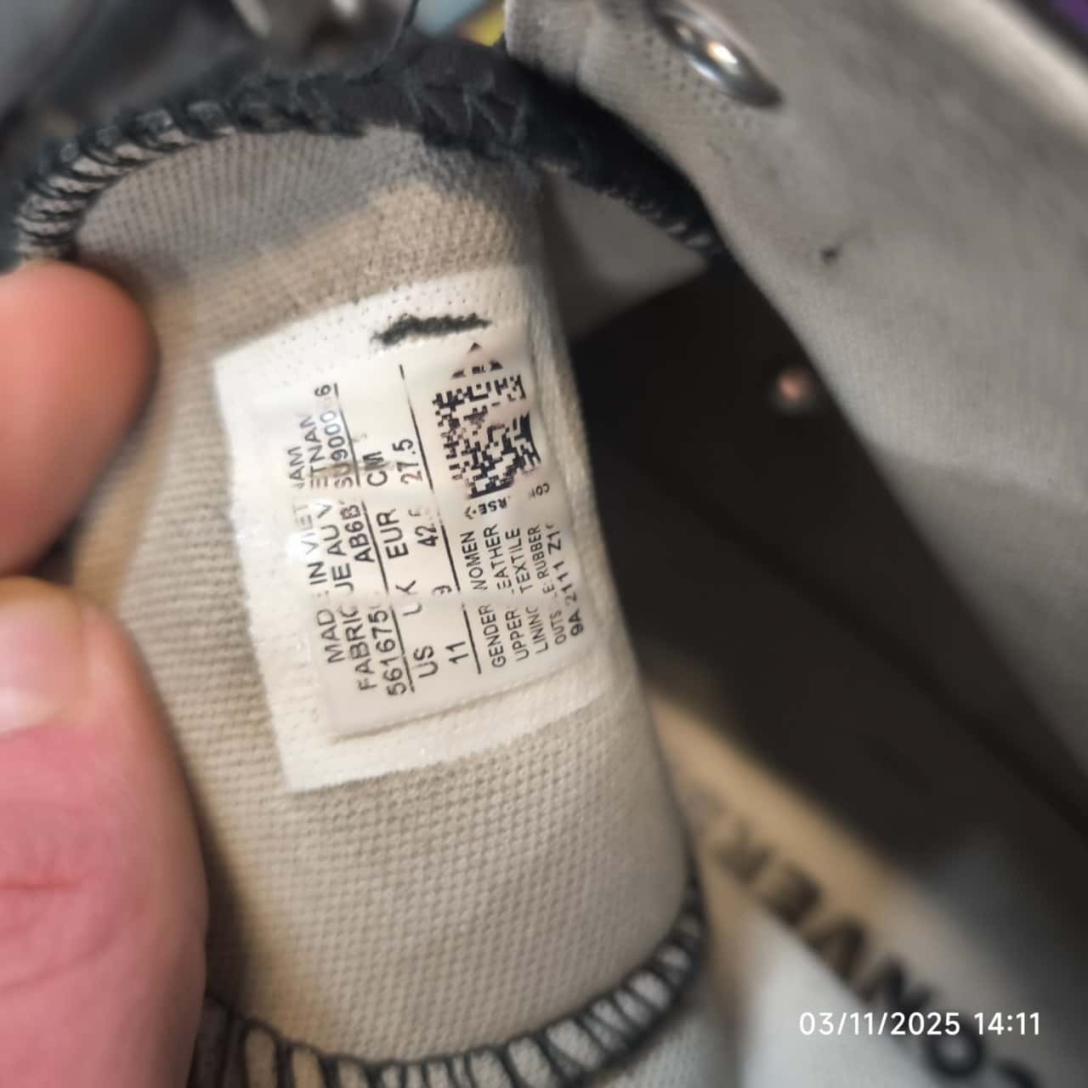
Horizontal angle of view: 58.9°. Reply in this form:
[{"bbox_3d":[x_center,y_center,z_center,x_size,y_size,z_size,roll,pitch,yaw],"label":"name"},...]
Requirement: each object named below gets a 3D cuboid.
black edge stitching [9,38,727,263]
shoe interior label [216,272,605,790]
[{"bbox_3d":[-0.017,-0.039,0.100,0.081,0.032,0.020,0,90,-10],"label":"black edge stitching"},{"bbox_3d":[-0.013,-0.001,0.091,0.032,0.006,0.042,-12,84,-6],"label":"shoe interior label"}]

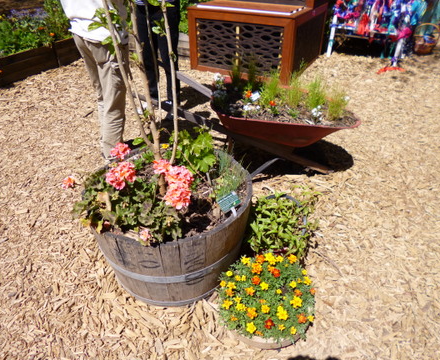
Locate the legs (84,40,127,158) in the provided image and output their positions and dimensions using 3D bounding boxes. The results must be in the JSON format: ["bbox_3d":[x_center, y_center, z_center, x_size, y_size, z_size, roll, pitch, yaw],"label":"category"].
[{"bbox_3d":[-0.749,-0.545,2.243,0.270,0.850,0.270,-21,39,-29],"label":"legs"}]

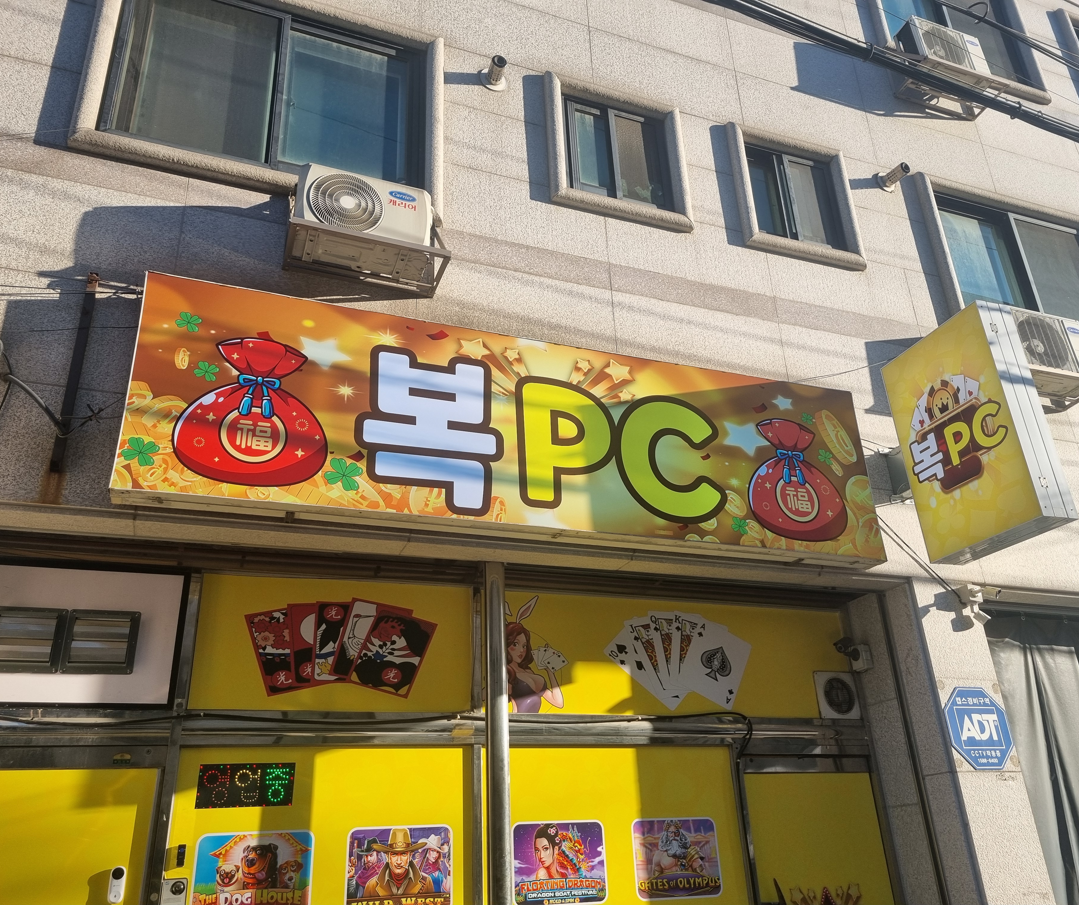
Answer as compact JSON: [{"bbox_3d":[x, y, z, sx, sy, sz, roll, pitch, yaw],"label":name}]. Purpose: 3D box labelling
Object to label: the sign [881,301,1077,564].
[{"bbox_3d":[2.639,-0.090,5.545,0.279,1.379,0.840,7,-27,-19],"label":"sign"}]

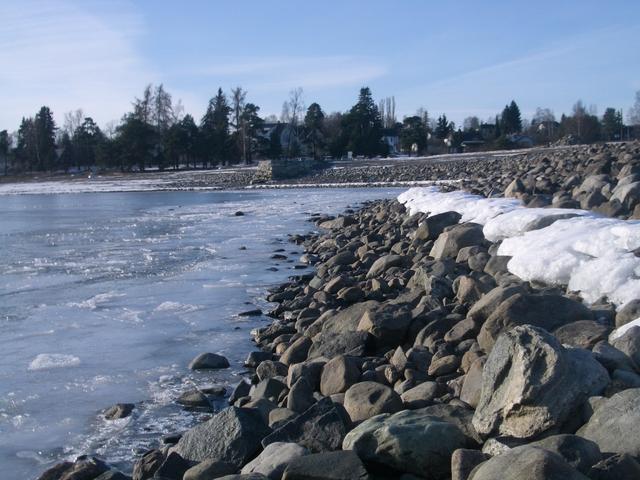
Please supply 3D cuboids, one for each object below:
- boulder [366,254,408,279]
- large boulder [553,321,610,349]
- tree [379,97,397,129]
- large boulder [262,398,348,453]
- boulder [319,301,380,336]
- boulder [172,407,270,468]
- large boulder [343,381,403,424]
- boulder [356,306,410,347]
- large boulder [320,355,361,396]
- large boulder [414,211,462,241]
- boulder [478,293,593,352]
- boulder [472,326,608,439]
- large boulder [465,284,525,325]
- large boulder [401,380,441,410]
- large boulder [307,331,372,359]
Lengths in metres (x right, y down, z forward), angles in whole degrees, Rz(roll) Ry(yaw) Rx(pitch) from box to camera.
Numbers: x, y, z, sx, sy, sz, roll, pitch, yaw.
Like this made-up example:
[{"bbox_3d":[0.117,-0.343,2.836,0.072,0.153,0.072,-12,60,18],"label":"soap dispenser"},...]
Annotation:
[{"bbox_3d":[1.081,0.426,14.300,0.695,0.359,0.520,0,5,0],"label":"boulder"},{"bbox_3d":[2.018,0.744,7.000,0.458,0.260,0.420,1,5,16],"label":"large boulder"},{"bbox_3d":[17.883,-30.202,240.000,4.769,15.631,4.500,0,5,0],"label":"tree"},{"bbox_3d":[-0.093,1.209,5.850,0.584,0.350,0.450,-1,5,-1],"label":"large boulder"},{"bbox_3d":[0.327,0.839,9.400,0.728,0.400,0.550,0,5,2],"label":"boulder"},{"bbox_3d":[-0.628,1.254,5.800,0.652,0.350,0.500,-1,5,-6],"label":"boulder"},{"bbox_3d":[0.359,1.107,6.200,0.437,0.290,0.360,0,5,3],"label":"large boulder"},{"bbox_3d":[0.617,0.849,8.800,0.558,0.400,0.480,0,5,4],"label":"boulder"},{"bbox_3d":[0.174,1.126,7.500,0.339,0.344,0.310,0,5,0],"label":"large boulder"},{"bbox_3d":[2.418,-0.293,18.500,1.043,0.638,0.850,0,5,7],"label":"large boulder"},{"bbox_3d":[1.864,0.719,7.800,0.999,0.492,0.650,0,5,0],"label":"boulder"},{"bbox_3d":[1.282,0.797,5.250,0.720,0.570,0.620,3,6,34],"label":"boulder"},{"bbox_3d":[1.773,0.658,9.100,0.603,0.391,0.500,0,5,0],"label":"large boulder"},{"bbox_3d":[0.743,1.143,6.700,0.296,0.193,0.240,0,5,0],"label":"large boulder"},{"bbox_3d":[0.192,1.036,8.900,0.648,0.260,0.450,0,5,0],"label":"large boulder"}]

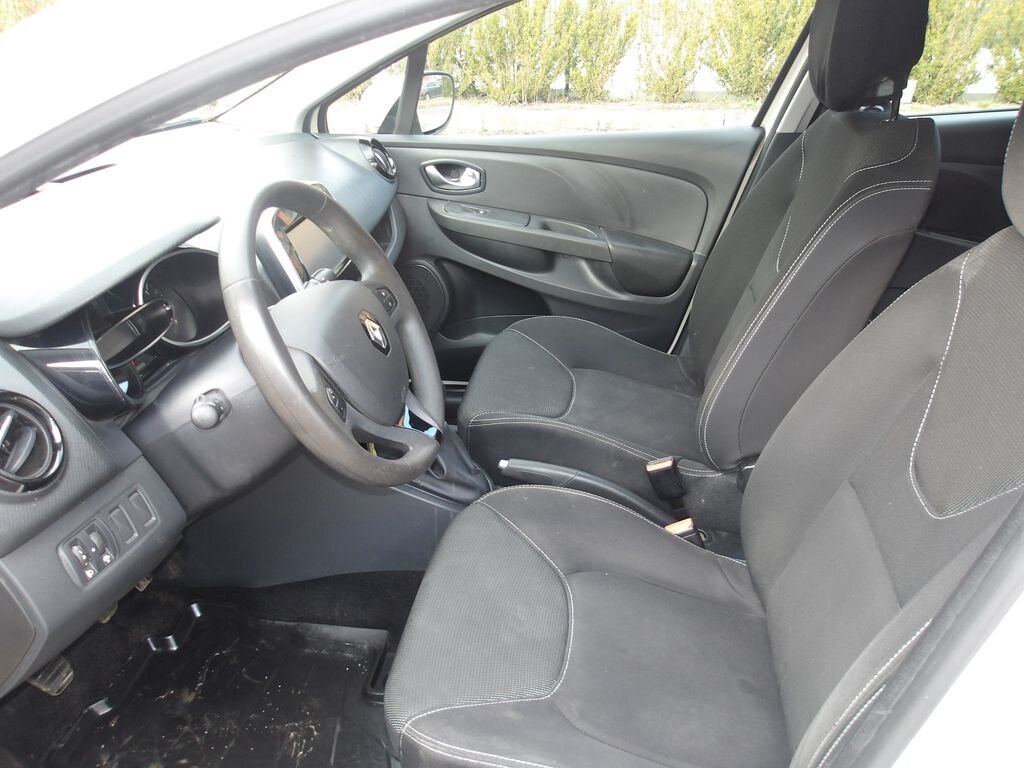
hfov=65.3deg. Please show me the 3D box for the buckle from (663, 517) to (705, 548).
[{"bbox_3d":[0.277,0.254,1.257,0.047,0.073,0.029,-22,33,14],"label":"buckle"}]

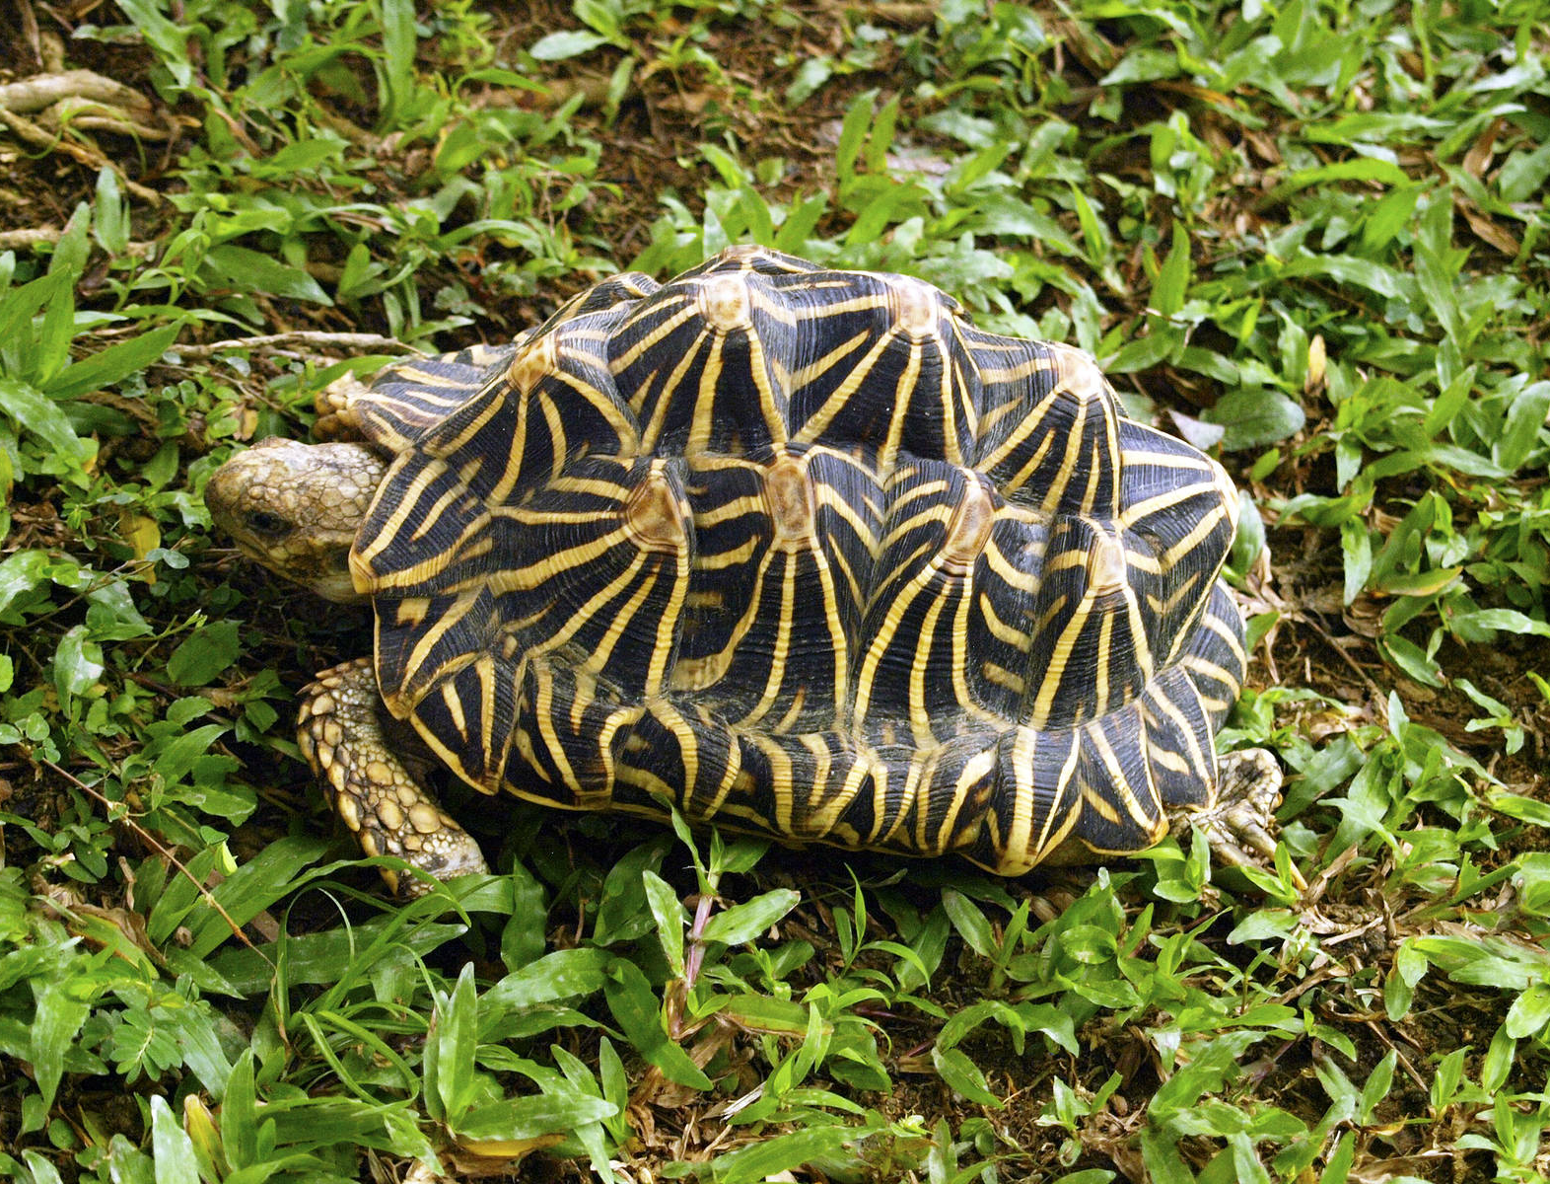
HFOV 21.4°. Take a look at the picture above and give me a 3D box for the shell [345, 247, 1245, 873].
[{"bbox_3d":[0.006,-0.032,1.130,0.245,0.126,0.177,2,44,-5],"label":"shell"}]

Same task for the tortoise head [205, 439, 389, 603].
[{"bbox_3d":[-0.130,-0.020,1.132,0.054,0.033,0.035,2,44,2],"label":"tortoise head"}]

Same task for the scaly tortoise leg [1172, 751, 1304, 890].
[{"bbox_3d":[0.124,0.061,1.116,0.042,0.029,0.037,-1,44,-1],"label":"scaly tortoise leg"}]

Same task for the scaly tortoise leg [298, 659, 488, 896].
[{"bbox_3d":[-0.102,0.050,1.109,0.053,0.044,0.054,-1,44,-1],"label":"scaly tortoise leg"}]

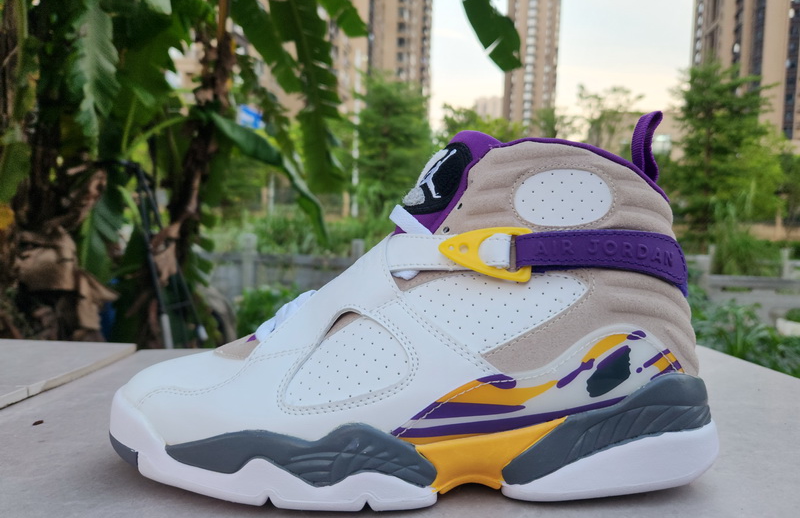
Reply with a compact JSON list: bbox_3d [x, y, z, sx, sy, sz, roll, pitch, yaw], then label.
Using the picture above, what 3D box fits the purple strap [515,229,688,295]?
[{"bbox_3d":[0.098,0.002,0.263,0.094,0.032,0.059,1,3,0],"label":"purple strap"}]

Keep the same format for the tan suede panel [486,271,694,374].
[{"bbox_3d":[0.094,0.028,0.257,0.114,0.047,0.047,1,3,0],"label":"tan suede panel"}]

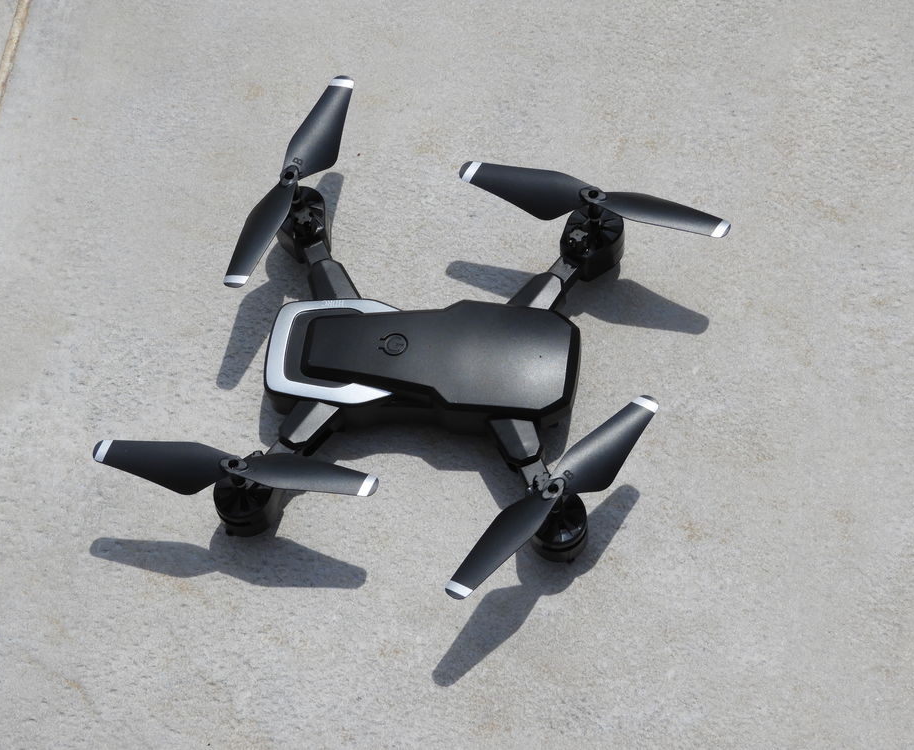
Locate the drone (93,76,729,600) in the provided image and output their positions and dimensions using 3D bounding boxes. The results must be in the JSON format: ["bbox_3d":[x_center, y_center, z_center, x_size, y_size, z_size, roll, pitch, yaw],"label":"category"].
[{"bbox_3d":[-0.017,-0.013,1.361,0.293,0.052,0.296,4,59,8],"label":"drone"}]

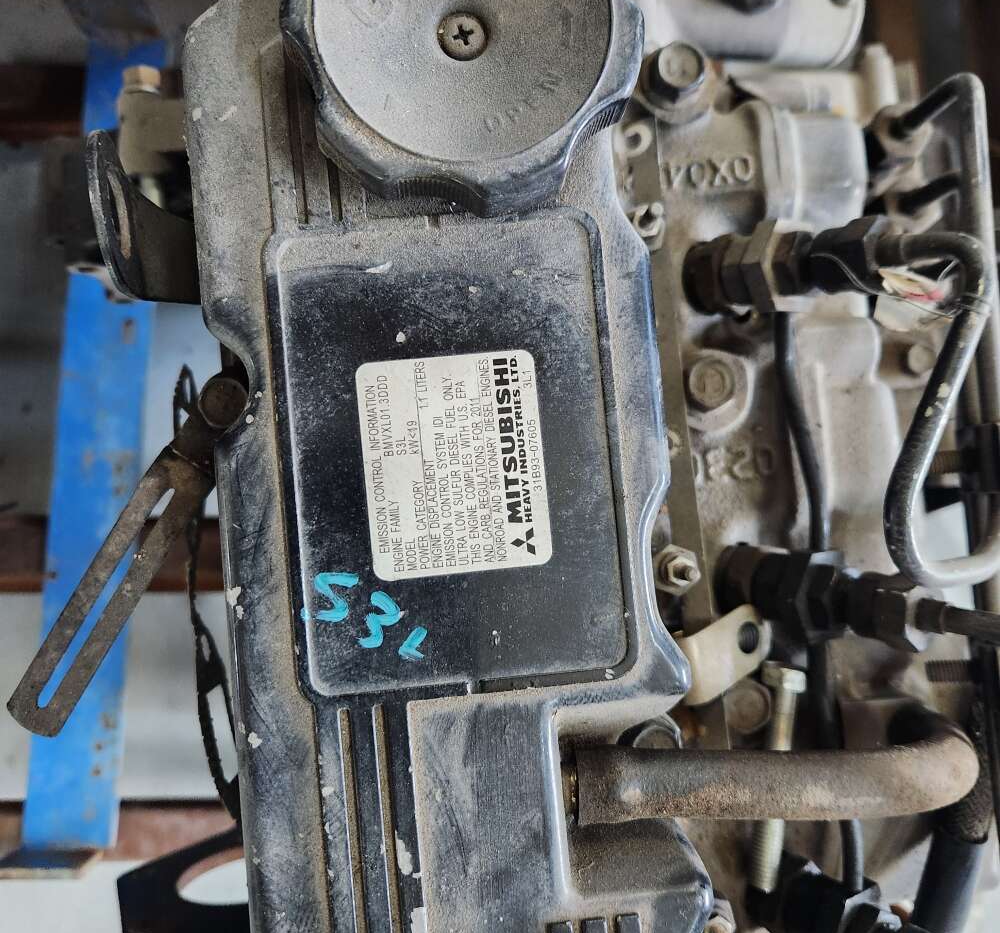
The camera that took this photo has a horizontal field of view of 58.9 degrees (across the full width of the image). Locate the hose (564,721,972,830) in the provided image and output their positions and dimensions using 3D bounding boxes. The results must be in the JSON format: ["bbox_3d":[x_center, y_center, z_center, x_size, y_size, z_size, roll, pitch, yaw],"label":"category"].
[{"bbox_3d":[0.067,0.076,0.225,0.101,0.034,0.020,-1,87,-1],"label":"hose"}]

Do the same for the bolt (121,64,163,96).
[{"bbox_3d":[-0.123,-0.133,0.305,0.013,0.013,0.011,-2,88,0],"label":"bolt"}]

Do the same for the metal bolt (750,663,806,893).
[{"bbox_3d":[0.074,0.083,0.238,0.011,0.011,0.059,8,80,1],"label":"metal bolt"}]

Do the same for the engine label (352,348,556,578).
[{"bbox_3d":[-0.010,0.000,0.198,0.040,0.001,0.050,-4,88,-1],"label":"engine label"}]

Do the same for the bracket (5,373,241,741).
[{"bbox_3d":[-0.109,0.026,0.262,0.019,0.012,0.116,30,87,0],"label":"bracket"}]

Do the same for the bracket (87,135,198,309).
[{"bbox_3d":[-0.089,-0.064,0.232,0.022,0.034,0.038,-5,88,-1],"label":"bracket"}]

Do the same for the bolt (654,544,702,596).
[{"bbox_3d":[0.047,0.027,0.229,0.013,0.018,0.013,-5,88,-1],"label":"bolt"}]

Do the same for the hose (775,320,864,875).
[{"bbox_3d":[0.090,0.037,0.251,0.011,0.012,0.162,-7,88,-1],"label":"hose"}]

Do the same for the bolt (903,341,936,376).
[{"bbox_3d":[0.142,-0.036,0.300,0.011,0.009,0.011,-6,86,14],"label":"bolt"}]

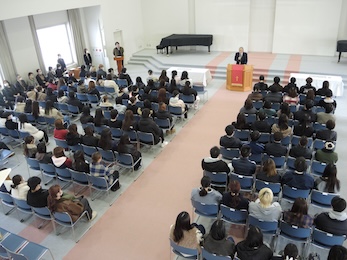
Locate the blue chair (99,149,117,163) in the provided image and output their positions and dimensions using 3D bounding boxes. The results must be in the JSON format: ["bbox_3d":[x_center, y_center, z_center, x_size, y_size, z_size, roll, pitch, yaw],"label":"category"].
[{"bbox_3d":[-1.558,0.714,7.300,0.485,0.765,0.490,9,30,23],"label":"blue chair"}]

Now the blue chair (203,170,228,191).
[{"bbox_3d":[1.029,1.167,6.509,0.500,0.780,0.550,8,29,22],"label":"blue chair"}]

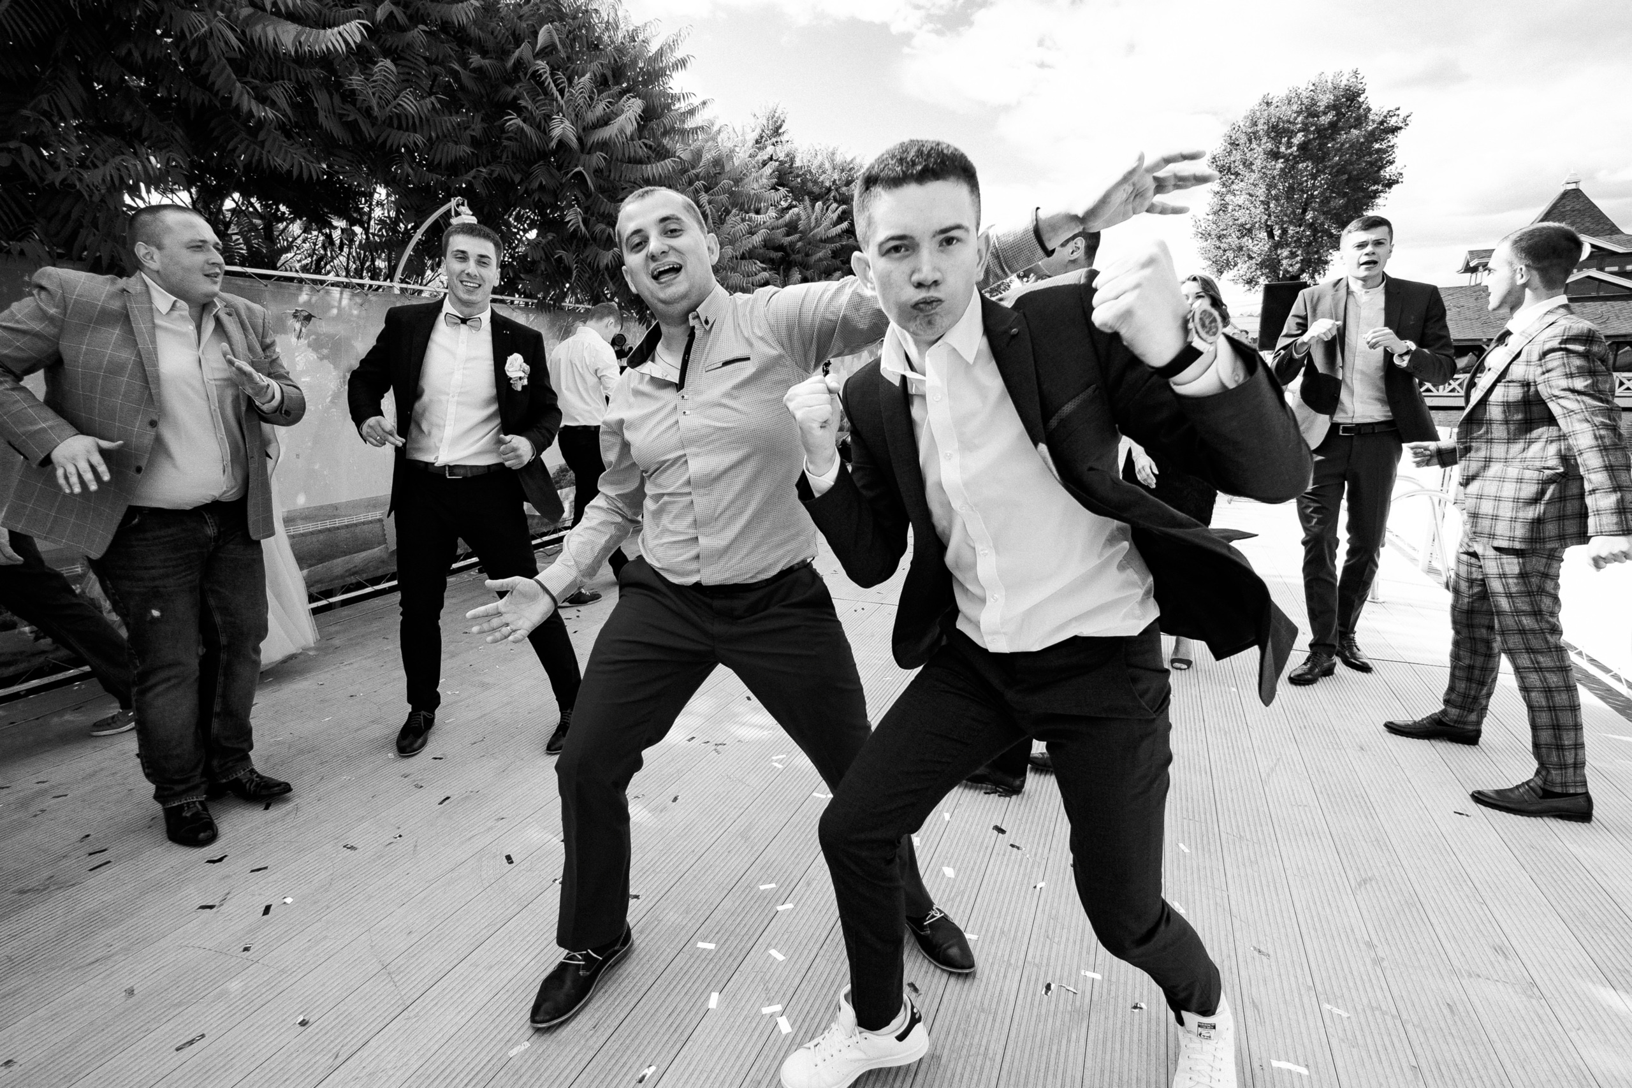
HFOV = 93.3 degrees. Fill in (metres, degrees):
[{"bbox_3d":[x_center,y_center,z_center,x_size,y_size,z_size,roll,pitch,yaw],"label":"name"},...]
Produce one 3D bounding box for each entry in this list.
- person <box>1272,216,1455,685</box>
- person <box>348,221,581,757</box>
[{"bbox_3d":[2.217,-0.336,3.112,0.640,1.800,0.480,10,16,39],"label":"person"},{"bbox_3d":[-1.143,-0.154,2.582,0.680,1.730,0.470,-3,13,-13],"label":"person"}]

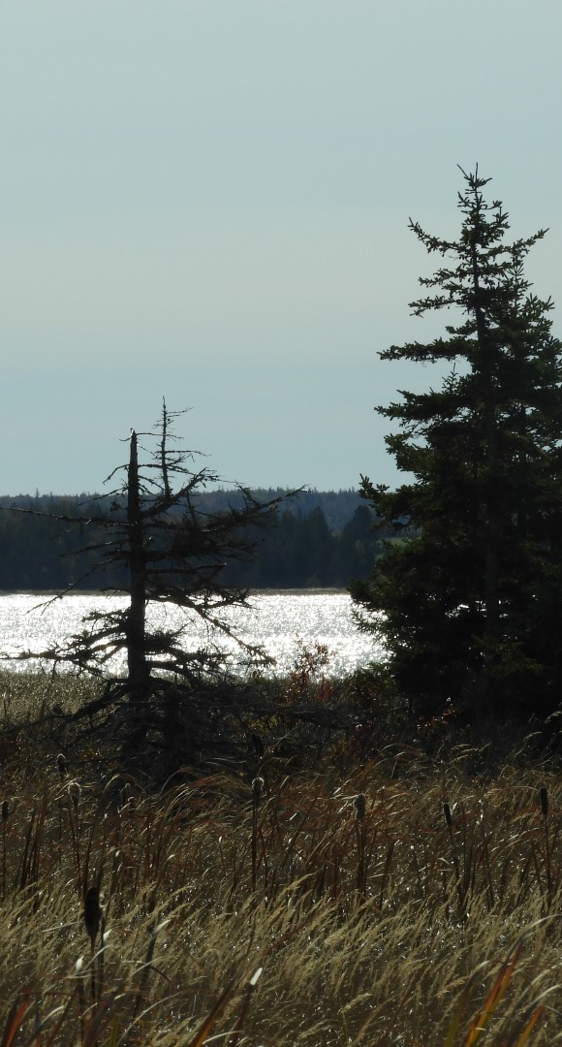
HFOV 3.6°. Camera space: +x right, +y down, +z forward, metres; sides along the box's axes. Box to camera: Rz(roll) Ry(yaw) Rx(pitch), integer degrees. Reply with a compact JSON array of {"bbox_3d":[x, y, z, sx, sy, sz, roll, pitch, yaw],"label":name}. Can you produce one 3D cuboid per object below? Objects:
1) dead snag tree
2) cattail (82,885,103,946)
[{"bbox_3d":[-1.101,0.573,74.000,2.483,3.193,2.300,0,0,0],"label":"dead snag tree"},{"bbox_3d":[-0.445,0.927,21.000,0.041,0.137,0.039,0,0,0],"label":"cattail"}]

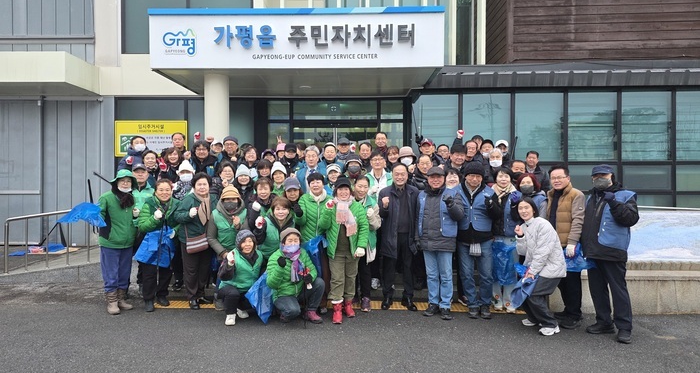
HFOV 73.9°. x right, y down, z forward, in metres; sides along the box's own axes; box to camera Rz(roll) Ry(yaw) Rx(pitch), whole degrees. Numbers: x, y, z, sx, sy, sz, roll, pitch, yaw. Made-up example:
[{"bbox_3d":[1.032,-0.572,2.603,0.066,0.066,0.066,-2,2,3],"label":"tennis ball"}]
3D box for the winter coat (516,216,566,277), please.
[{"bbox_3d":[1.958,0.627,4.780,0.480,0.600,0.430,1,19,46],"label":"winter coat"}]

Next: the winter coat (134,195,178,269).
[{"bbox_3d":[-2.271,0.438,5.500,0.500,0.660,0.380,0,1,-20],"label":"winter coat"}]

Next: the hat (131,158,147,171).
[{"bbox_3d":[-2.630,-0.235,5.820,0.190,0.130,0.260,0,1,-14],"label":"hat"}]

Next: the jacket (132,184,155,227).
[{"bbox_3d":[-2.630,0.270,5.850,0.500,0.640,0.300,0,1,-14],"label":"jacket"}]

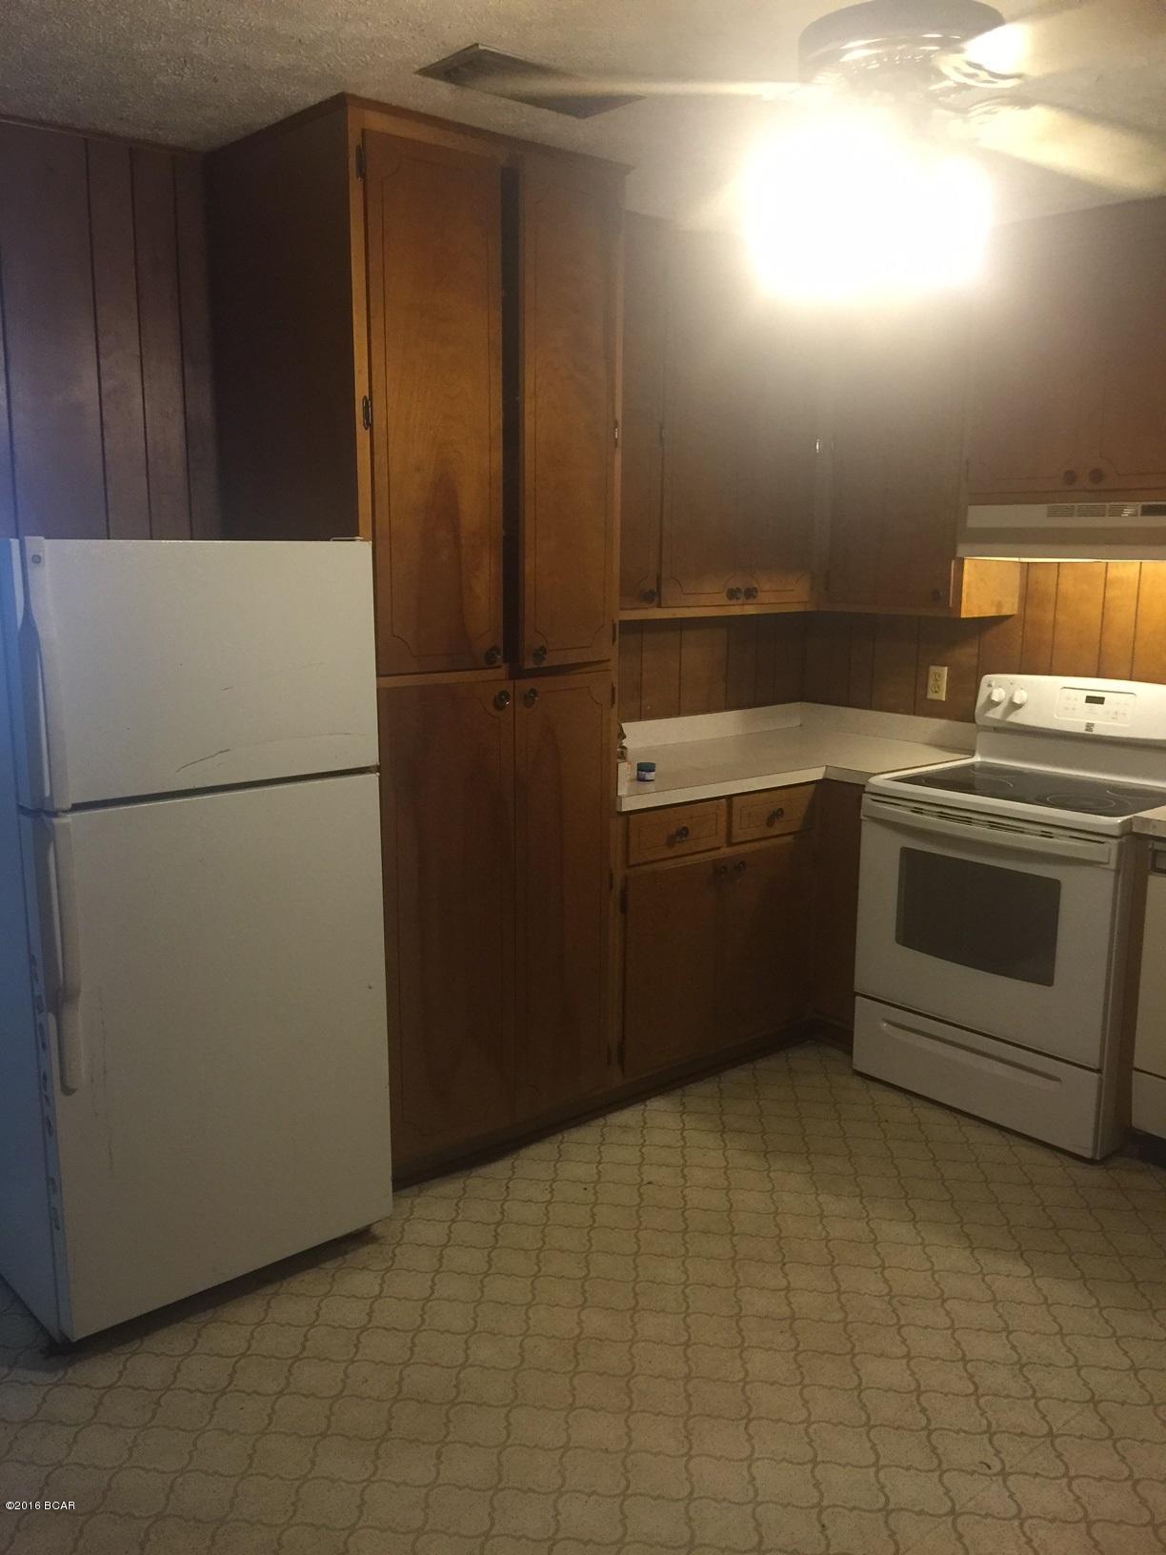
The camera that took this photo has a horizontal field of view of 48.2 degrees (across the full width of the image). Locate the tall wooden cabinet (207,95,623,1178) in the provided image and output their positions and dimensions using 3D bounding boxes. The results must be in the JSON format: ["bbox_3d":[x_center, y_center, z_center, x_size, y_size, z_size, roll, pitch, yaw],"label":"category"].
[{"bbox_3d":[-0.388,-0.247,3.292,0.755,2.440,0.635,-8,13,-40],"label":"tall wooden cabinet"}]

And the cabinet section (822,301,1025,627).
[{"bbox_3d":[1.058,-1.028,3.991,0.331,1.042,0.486,-8,13,-41],"label":"cabinet section"}]

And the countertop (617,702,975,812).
[{"bbox_3d":[0.506,-0.075,3.981,1.480,0.130,0.830,-8,13,-40],"label":"countertop"}]

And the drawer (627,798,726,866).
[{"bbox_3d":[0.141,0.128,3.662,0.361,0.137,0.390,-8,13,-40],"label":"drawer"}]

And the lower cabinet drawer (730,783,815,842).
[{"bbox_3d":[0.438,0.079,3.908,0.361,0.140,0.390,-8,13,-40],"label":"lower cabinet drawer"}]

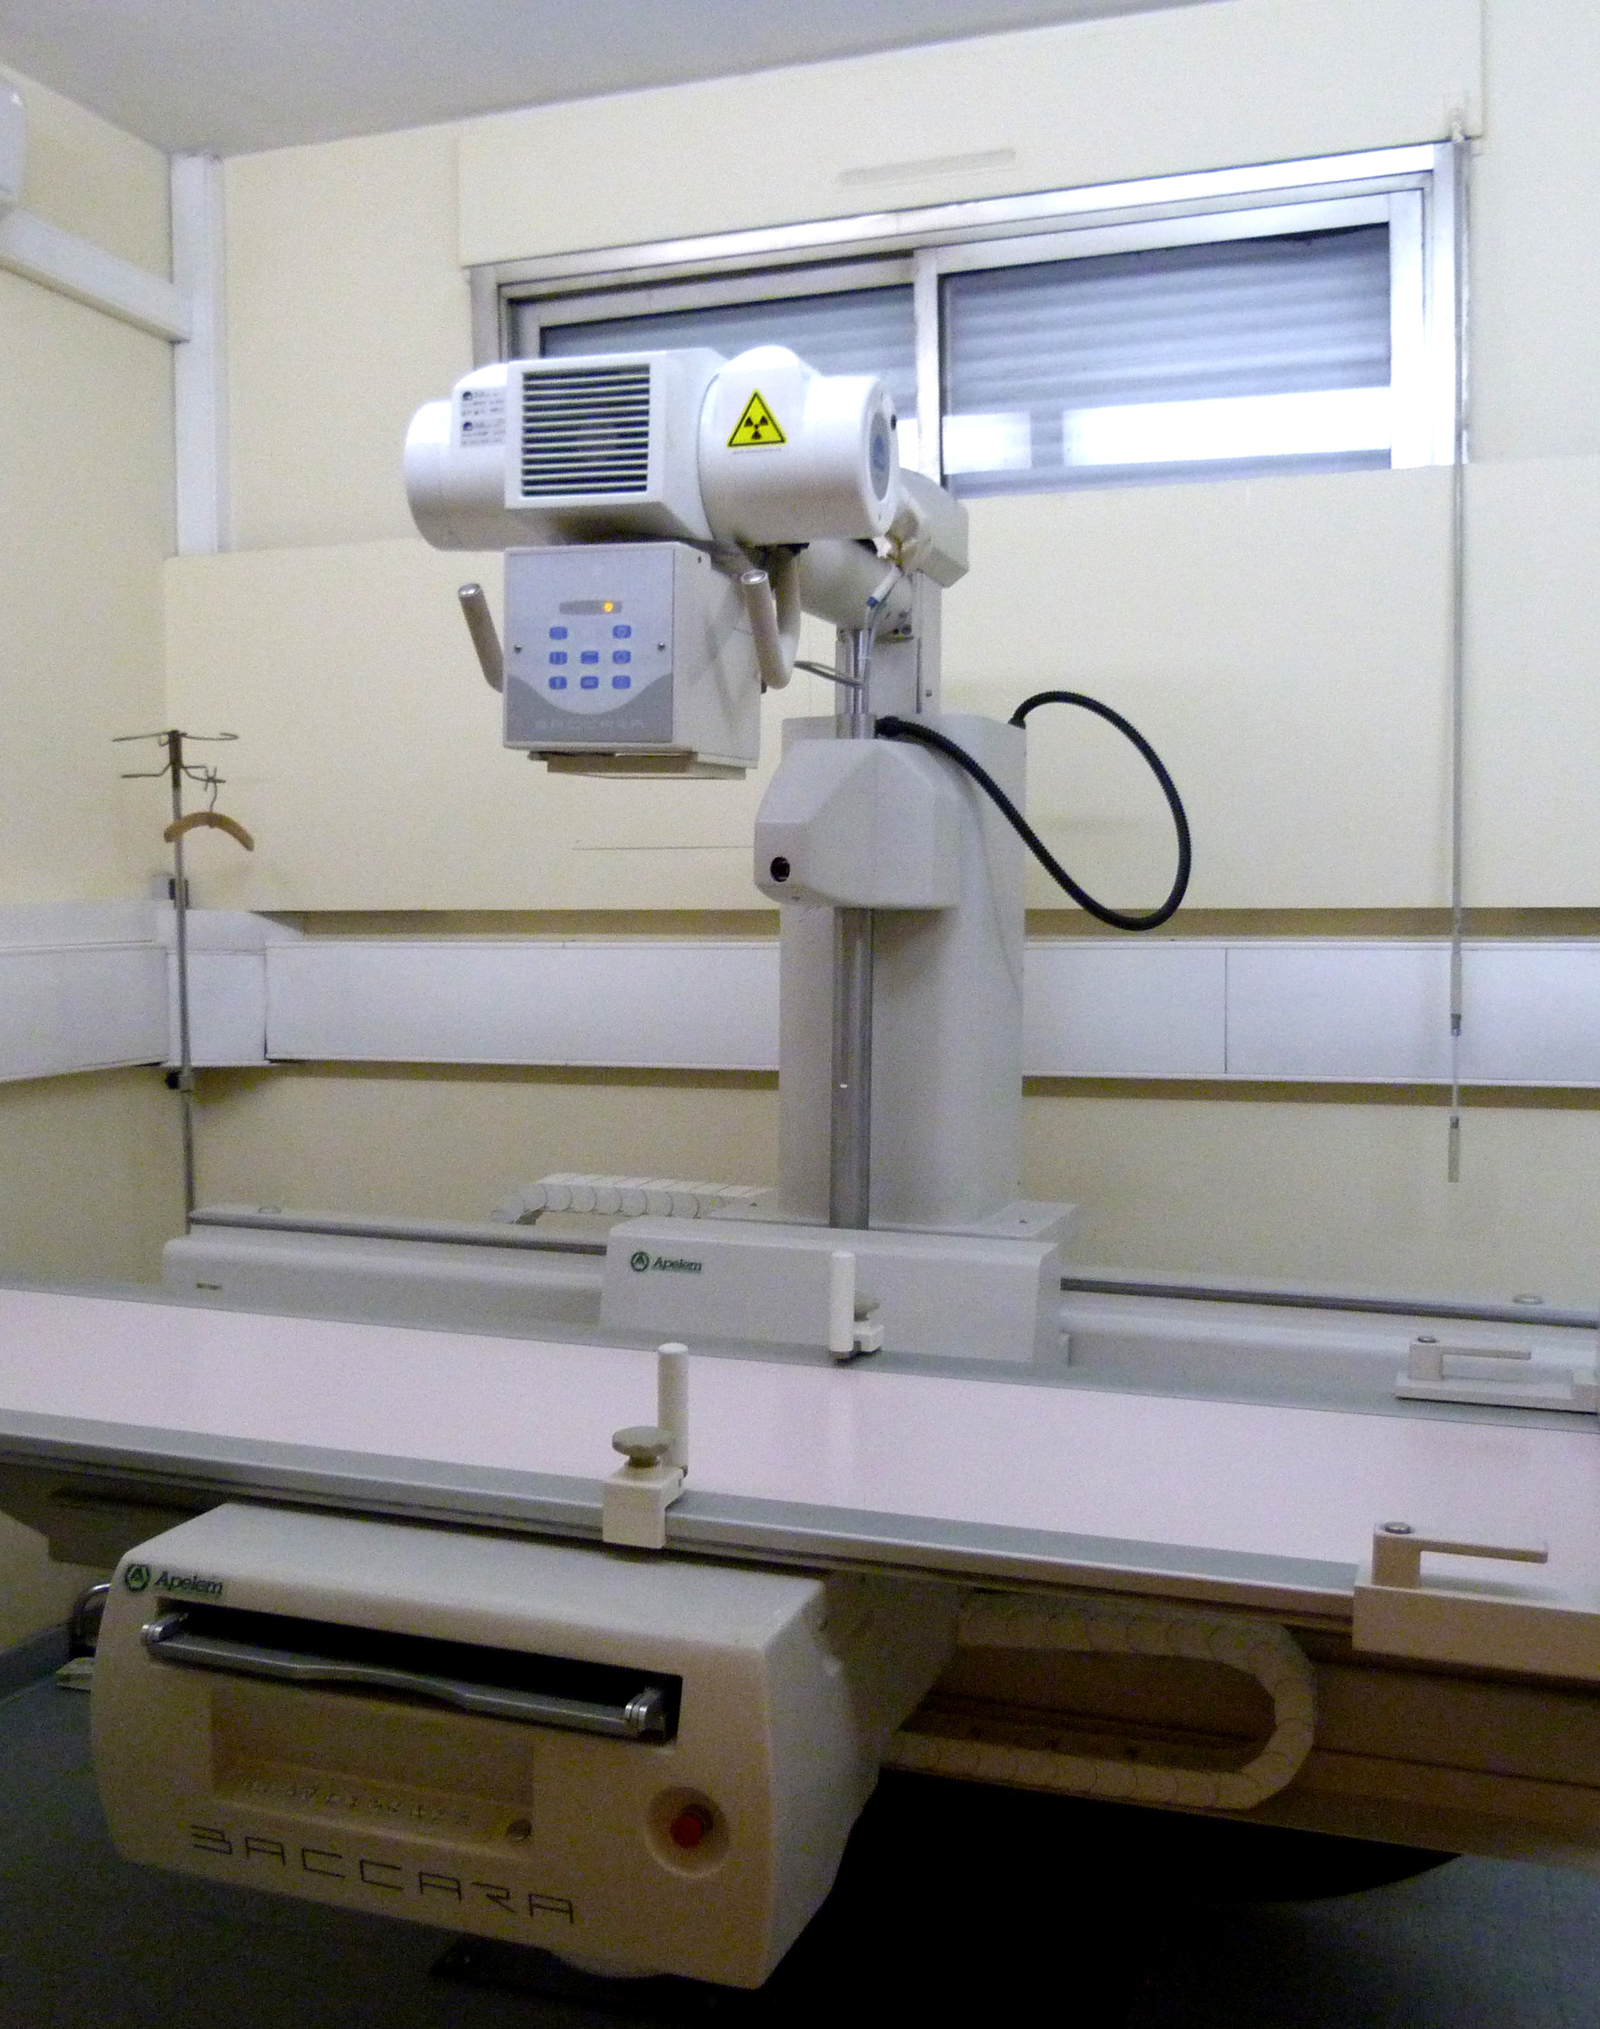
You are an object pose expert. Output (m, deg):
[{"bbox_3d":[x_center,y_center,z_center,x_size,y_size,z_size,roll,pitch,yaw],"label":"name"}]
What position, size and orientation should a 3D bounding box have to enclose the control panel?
[{"bbox_3d":[-0.162,-0.346,1.934,0.178,0.195,0.234,2,4,17],"label":"control panel"}]

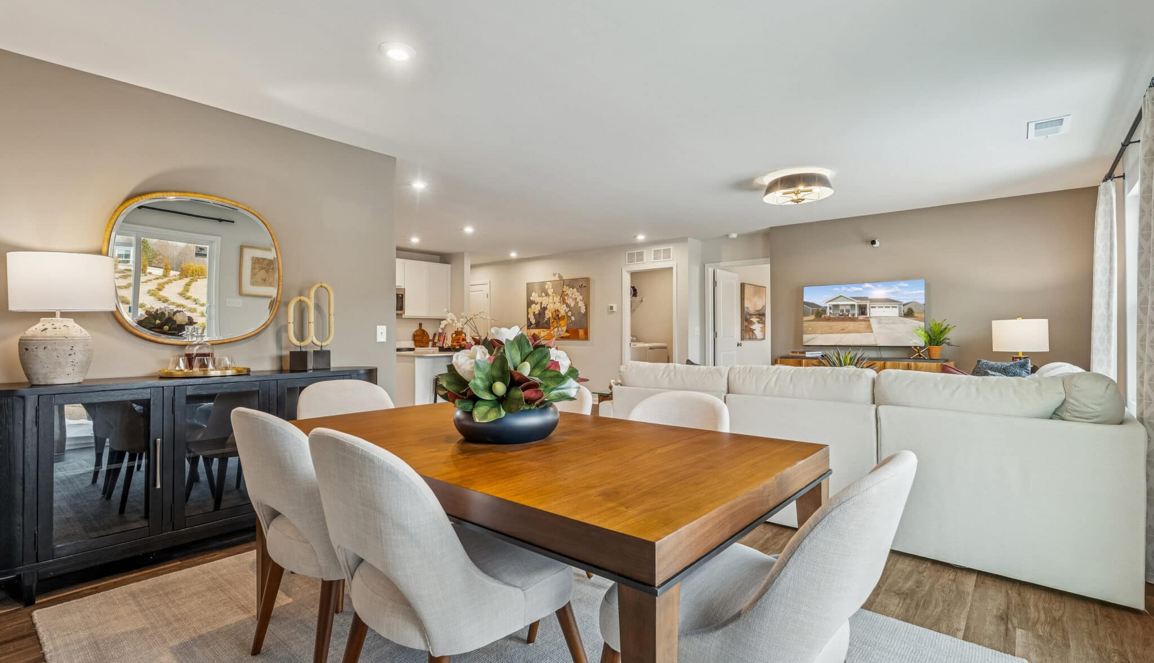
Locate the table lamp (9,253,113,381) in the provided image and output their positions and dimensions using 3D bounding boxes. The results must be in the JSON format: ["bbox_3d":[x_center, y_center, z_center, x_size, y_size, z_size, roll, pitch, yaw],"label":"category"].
[{"bbox_3d":[-2.357,-0.051,2.497,0.350,0.577,0.350,0,0,40],"label":"table lamp"}]

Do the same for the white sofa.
[{"bbox_3d":[1.895,0.673,3.885,2.760,0.920,2.100,0,0,40],"label":"white sofa"}]

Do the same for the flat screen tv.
[{"bbox_3d":[3.150,-0.183,6.042,1.225,0.700,0.060,0,0,40],"label":"flat screen tv"}]

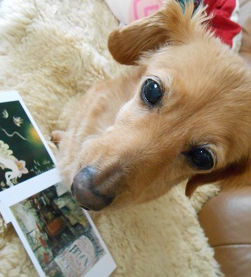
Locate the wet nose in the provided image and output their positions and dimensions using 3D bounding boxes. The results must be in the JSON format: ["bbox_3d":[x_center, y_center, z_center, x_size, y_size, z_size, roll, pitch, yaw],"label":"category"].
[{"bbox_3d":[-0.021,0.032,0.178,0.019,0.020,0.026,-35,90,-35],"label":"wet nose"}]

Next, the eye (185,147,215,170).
[{"bbox_3d":[0.055,0.015,0.205,0.021,0.012,0.015,27,98,1],"label":"eye"}]

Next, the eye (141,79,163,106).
[{"bbox_3d":[0.020,-0.034,0.205,0.015,0.012,0.019,-31,83,11],"label":"eye"}]

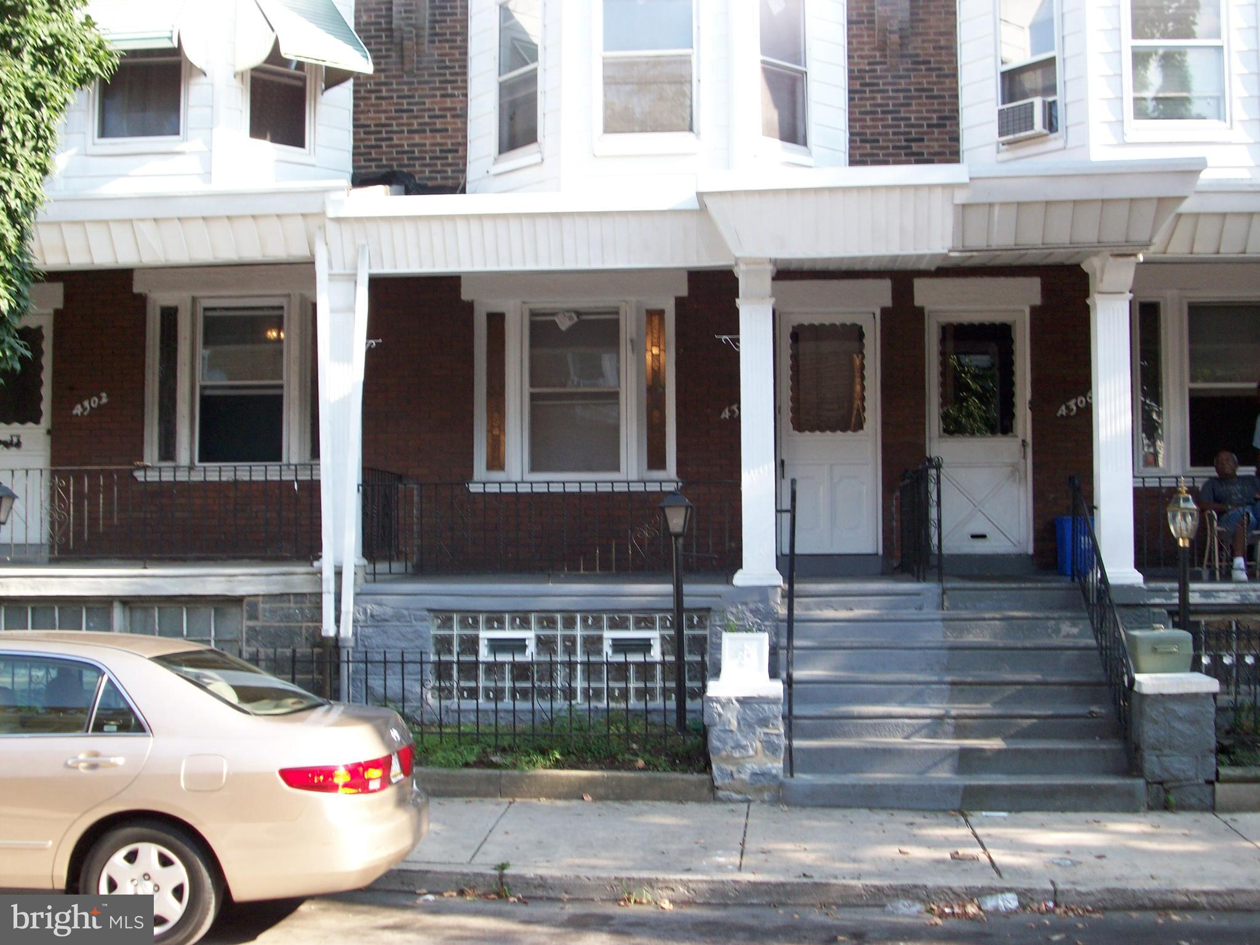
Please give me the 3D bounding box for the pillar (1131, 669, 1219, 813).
[{"bbox_3d":[3.444,1.719,9.772,0.500,0.821,0.440,0,-3,5],"label":"pillar"}]

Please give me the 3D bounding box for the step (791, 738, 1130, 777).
[{"bbox_3d":[2.203,1.950,10.425,2.292,0.202,0.300,0,-3,3],"label":"step"}]

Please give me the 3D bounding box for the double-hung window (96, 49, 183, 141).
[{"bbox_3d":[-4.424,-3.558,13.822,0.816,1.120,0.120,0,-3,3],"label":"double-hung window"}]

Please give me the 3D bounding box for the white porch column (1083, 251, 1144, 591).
[{"bbox_3d":[3.760,-0.406,11.910,0.360,2.538,0.360,0,-3,3],"label":"white porch column"}]

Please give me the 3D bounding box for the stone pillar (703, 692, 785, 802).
[{"bbox_3d":[0.751,1.781,10.047,0.523,0.696,0.460,0,-3,5],"label":"stone pillar"}]

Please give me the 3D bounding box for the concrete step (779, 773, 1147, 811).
[{"bbox_3d":[2.100,2.055,9.799,2.275,0.165,0.310,0,-3,5],"label":"concrete step"}]

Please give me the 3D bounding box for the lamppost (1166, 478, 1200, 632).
[{"bbox_3d":[3.900,0.912,10.751,0.220,1.750,0.220,0,-3,3],"label":"lamppost"}]

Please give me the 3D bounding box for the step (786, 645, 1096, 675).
[{"bbox_3d":[2.194,1.326,10.947,2.240,0.209,0.300,0,-3,5],"label":"step"}]

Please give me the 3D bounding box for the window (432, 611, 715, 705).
[{"bbox_3d":[-0.465,1.420,11.765,2.149,0.713,0.090,0,-3,5],"label":"window"}]

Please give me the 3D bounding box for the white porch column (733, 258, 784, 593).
[{"bbox_3d":[0.983,-0.369,11.726,0.381,2.467,0.370,0,-3,5],"label":"white porch column"}]

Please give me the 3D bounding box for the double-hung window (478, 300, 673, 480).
[{"bbox_3d":[-0.512,-0.770,14.408,1.896,1.706,0.130,0,-3,5],"label":"double-hung window"}]

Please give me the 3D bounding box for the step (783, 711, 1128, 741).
[{"bbox_3d":[2.232,1.769,10.719,2.290,0.203,0.300,0,-3,3],"label":"step"}]

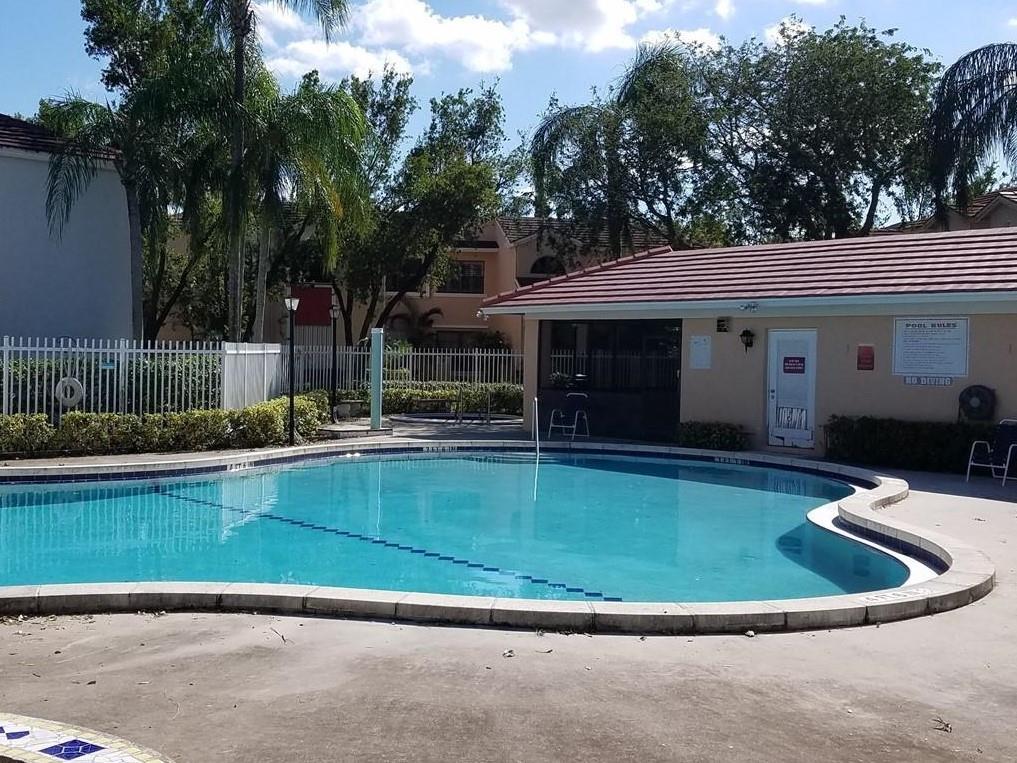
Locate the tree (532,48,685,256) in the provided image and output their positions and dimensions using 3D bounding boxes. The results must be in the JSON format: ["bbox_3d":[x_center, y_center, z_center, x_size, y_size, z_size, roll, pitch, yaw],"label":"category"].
[{"bbox_3d":[3.204,-4.843,24.000,5.000,11.610,5.000,1,1,0],"label":"tree"}]

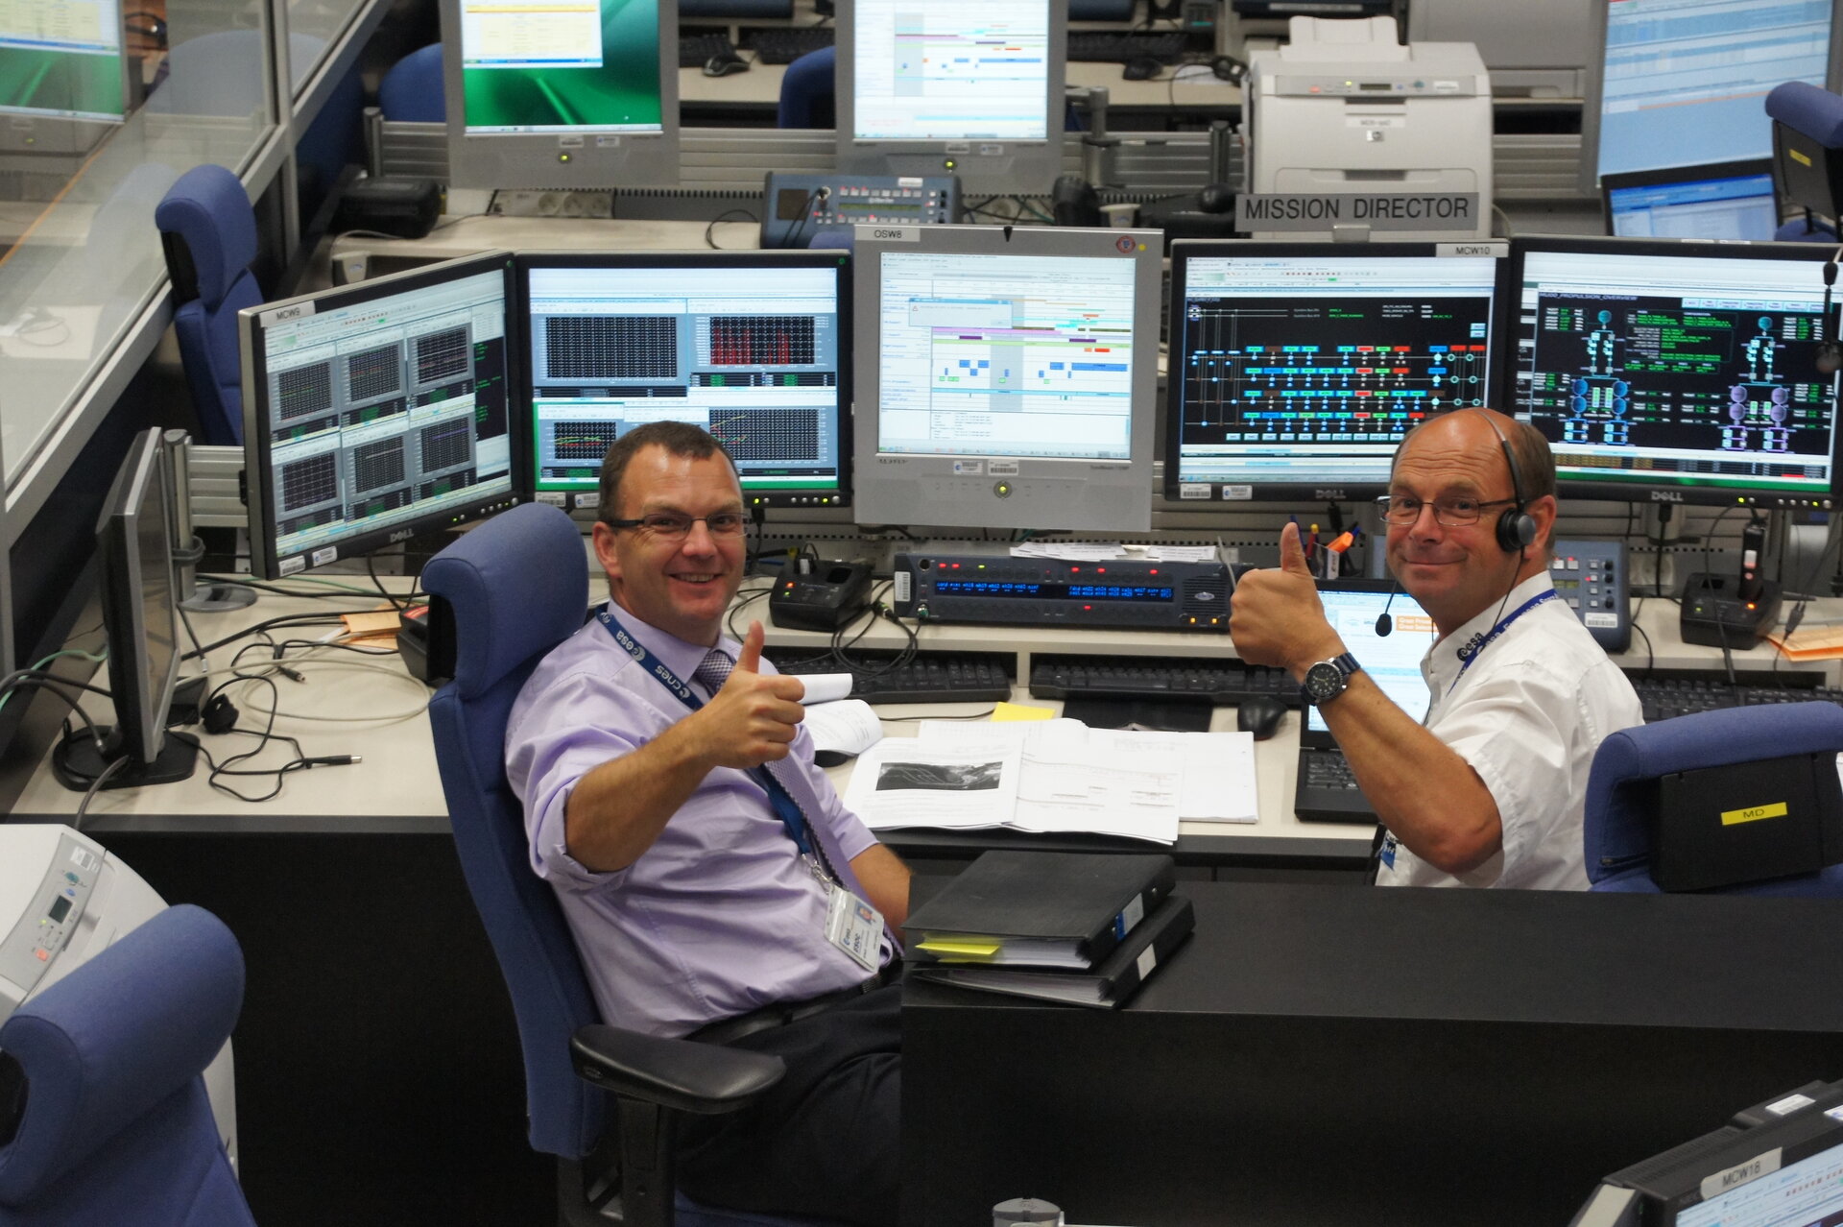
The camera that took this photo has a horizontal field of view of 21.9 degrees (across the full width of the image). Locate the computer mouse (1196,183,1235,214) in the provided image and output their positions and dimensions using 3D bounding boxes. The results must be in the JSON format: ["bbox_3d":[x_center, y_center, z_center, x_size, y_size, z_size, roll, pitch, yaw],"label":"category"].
[{"bbox_3d":[0.527,-0.728,8.328,0.065,0.038,0.110,7,20,19],"label":"computer mouse"}]

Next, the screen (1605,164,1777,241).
[{"bbox_3d":[1.334,-0.637,8.152,0.350,0.250,0.018,-7,3,-22],"label":"screen"}]

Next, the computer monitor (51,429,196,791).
[{"bbox_3d":[-1.007,-0.001,6.088,0.200,0.370,0.390,0,19,-3],"label":"computer monitor"}]

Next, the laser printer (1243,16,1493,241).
[{"bbox_3d":[0.763,-0.841,8.326,0.407,0.420,0.450,0,19,-1],"label":"laser printer"}]

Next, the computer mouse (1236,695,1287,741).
[{"bbox_3d":[0.452,0.130,6.259,0.066,0.039,0.115,2,19,5],"label":"computer mouse"}]

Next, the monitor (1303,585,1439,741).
[{"bbox_3d":[0.654,0.064,6.093,0.327,0.225,0.016,2,1,6],"label":"monitor"}]

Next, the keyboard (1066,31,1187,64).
[{"bbox_3d":[0.330,-1.222,10.231,0.455,0.035,0.160,3,19,9],"label":"keyboard"}]

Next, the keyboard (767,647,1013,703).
[{"bbox_3d":[-0.113,0.079,6.397,0.455,0.035,0.160,-1,19,-5],"label":"keyboard"}]

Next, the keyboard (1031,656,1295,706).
[{"bbox_3d":[0.379,0.079,6.412,0.455,0.035,0.160,2,19,4],"label":"keyboard"}]

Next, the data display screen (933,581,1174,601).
[{"bbox_3d":[0.179,-0.030,6.428,0.323,0.020,0.012,2,19,4],"label":"data display screen"}]

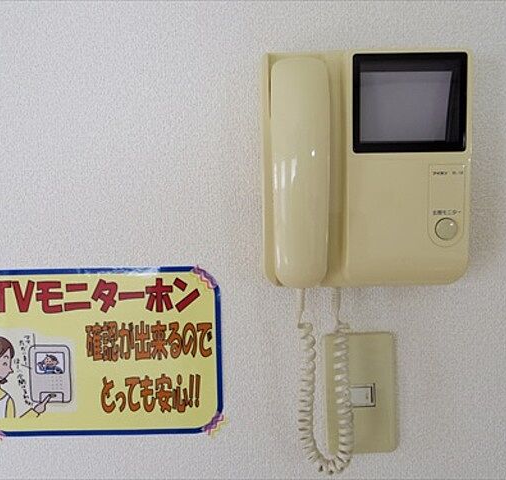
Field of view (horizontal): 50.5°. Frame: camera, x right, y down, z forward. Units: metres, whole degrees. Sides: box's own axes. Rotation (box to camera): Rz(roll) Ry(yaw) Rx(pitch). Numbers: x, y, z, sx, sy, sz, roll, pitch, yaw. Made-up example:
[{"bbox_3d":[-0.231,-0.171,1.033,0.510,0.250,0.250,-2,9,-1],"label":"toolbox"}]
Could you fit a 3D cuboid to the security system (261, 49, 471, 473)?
[{"bbox_3d":[0.102,0.028,0.494,0.181,0.389,0.068,-1,4,-1],"label":"security system"}]

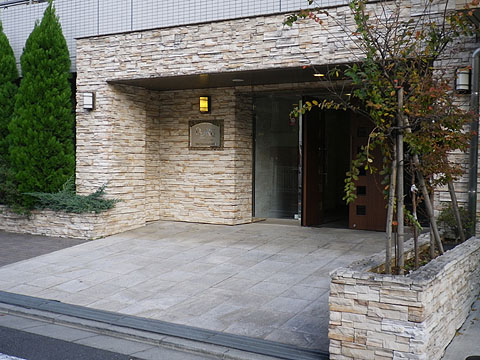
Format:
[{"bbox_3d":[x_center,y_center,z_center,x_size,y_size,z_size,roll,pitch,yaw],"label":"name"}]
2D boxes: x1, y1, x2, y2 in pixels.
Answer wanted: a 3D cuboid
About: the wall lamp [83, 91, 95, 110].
[{"bbox_3d":[-2.273,-1.179,9.798,0.155,0.275,0.100,2,1,31],"label":"wall lamp"}]

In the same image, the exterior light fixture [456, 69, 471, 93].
[{"bbox_3d":[2.403,-1.058,7.004,0.155,0.275,0.100,2,1,31],"label":"exterior light fixture"}]

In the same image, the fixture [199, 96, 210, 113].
[{"bbox_3d":[-0.560,-1.197,10.422,0.155,0.275,0.100,2,1,31],"label":"fixture"}]

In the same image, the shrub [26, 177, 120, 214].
[{"bbox_3d":[-2.540,0.228,9.845,1.500,0.500,0.750,2,1,31],"label":"shrub"}]

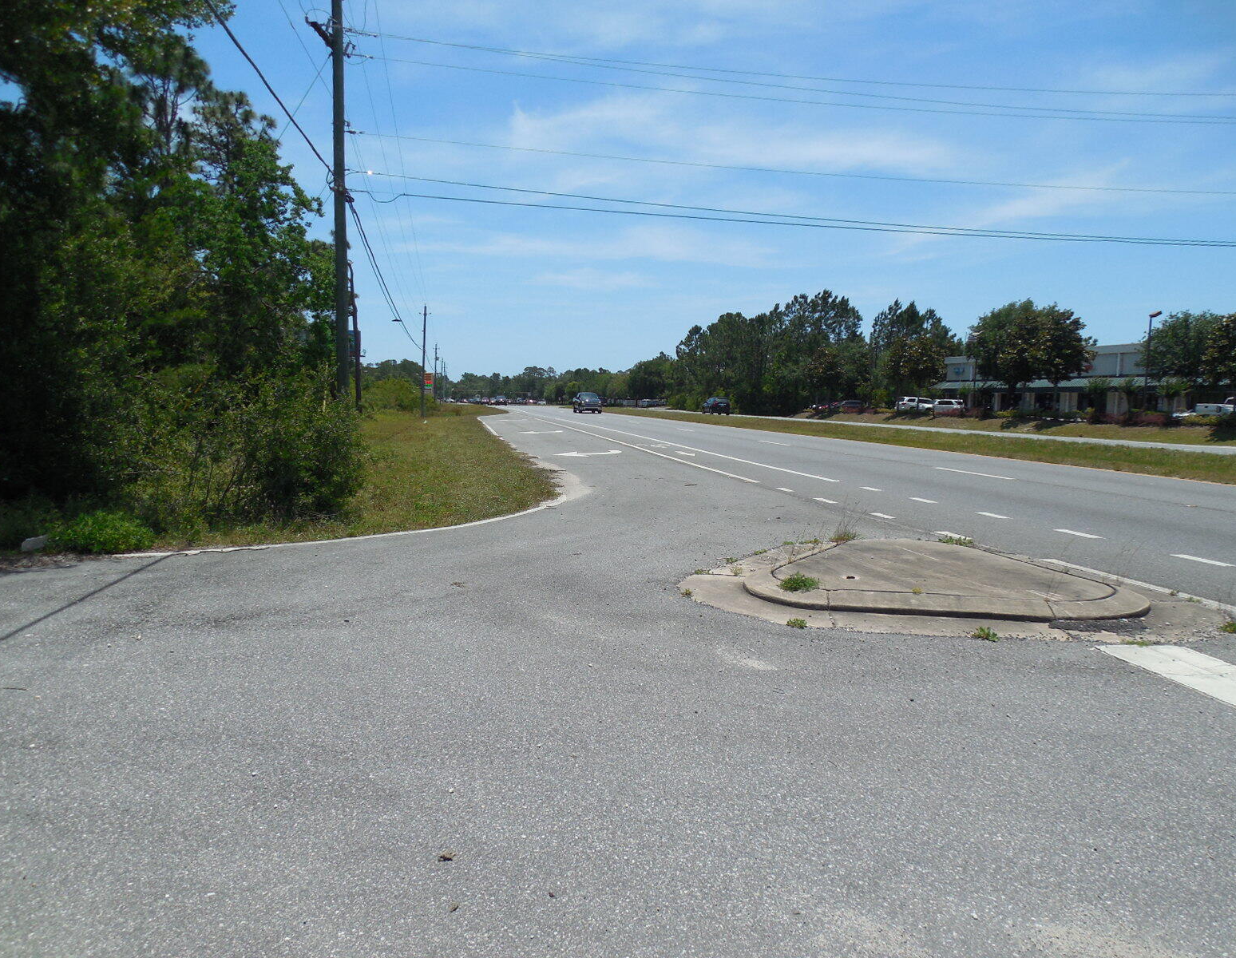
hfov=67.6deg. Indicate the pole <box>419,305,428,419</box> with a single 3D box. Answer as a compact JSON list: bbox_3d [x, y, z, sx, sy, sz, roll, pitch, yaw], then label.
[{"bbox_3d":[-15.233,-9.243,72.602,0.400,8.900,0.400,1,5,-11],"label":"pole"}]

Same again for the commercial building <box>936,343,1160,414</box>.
[{"bbox_3d":[56.248,-11.142,107.852,20.000,7.200,44.000,0,5,-11],"label":"commercial building"}]

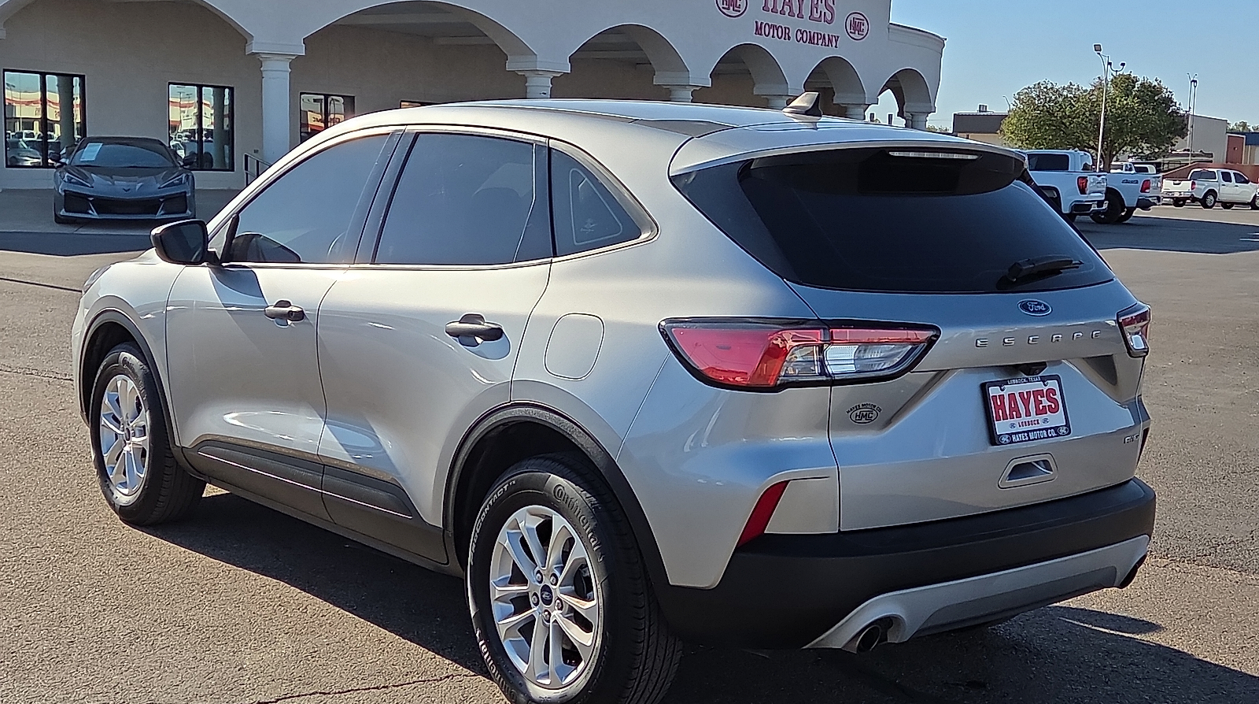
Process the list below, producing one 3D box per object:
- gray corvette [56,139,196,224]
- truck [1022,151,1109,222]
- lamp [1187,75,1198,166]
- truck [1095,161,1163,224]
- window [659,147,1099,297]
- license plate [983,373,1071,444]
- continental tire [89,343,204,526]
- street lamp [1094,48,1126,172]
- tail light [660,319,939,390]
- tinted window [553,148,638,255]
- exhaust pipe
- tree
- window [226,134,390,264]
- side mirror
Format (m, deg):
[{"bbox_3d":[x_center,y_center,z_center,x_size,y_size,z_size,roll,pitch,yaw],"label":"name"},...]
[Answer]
[{"bbox_3d":[-7.627,-2.601,22.950,2.020,1.235,4.670,-1,8,-20],"label":"gray corvette"},{"bbox_3d":[9.250,-4.300,39.800,5.850,1.930,2.060,7,9,35],"label":"truck"},{"bbox_3d":[38.707,-14.986,105.000,0.680,8.400,0.500,4,8,20],"label":"lamp"},{"bbox_3d":[12.326,-4.781,44.215,5.850,1.950,2.030,6,8,28],"label":"truck"},{"bbox_3d":[0.803,-0.316,3.978,1.310,0.170,0.540,-4,51,-40],"label":"window"},{"bbox_3d":[0.997,0.142,3.786,0.310,0.162,0.025,-4,-7,-40],"label":"license plate"},{"bbox_3d":[-1.887,0.313,6.006,0.230,0.715,0.715,-4,9,-40],"label":"continental tire"},{"bbox_3d":[22.167,-10.785,71.534,0.900,7.400,0.500,-1,8,-19],"label":"street lamp"},{"bbox_3d":[0.391,-0.014,3.541,0.485,0.160,0.430,-4,9,-40],"label":"tail light"},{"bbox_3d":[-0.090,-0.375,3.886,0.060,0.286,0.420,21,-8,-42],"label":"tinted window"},{"bbox_3d":[0.525,0.656,3.543,0.073,0.073,0.100,-4,9,-40],"label":"exhaust pipe"},{"bbox_3d":[24.314,-11.189,80.000,9.248,6.344,8.477,4,8,16],"label":"tree"},{"bbox_3d":[-1.047,-0.500,5.006,0.070,0.470,0.890,21,-7,-40],"label":"window"},{"bbox_3d":[-1.530,-0.376,5.205,0.210,0.165,0.125,-4,9,-40],"label":"side mirror"}]

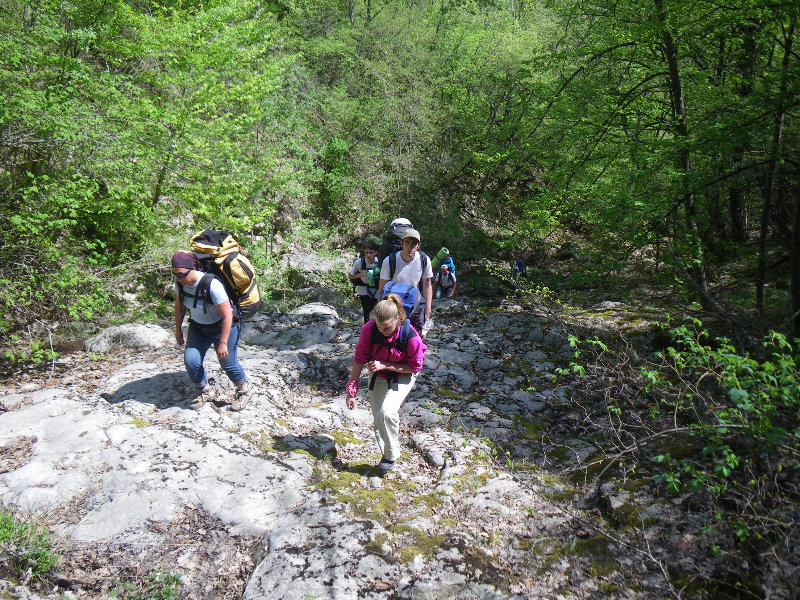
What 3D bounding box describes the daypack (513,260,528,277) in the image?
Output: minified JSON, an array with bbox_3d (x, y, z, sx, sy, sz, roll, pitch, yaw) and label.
[{"bbox_3d":[3.724,-0.974,20.000,0.300,0.480,0.380,-13,19,-42],"label":"daypack"}]

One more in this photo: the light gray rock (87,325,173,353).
[{"bbox_3d":[-3.116,0.446,7.400,1.000,0.290,0.620,-3,14,-12],"label":"light gray rock"}]

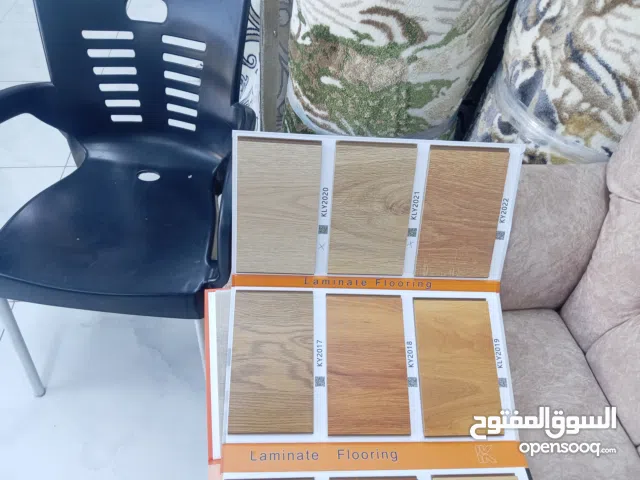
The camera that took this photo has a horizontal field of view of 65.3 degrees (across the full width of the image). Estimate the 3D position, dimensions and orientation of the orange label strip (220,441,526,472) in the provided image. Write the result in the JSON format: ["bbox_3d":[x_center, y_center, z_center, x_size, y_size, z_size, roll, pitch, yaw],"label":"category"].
[{"bbox_3d":[0.081,0.294,0.677,0.420,0.005,0.036,3,47,-8],"label":"orange label strip"}]

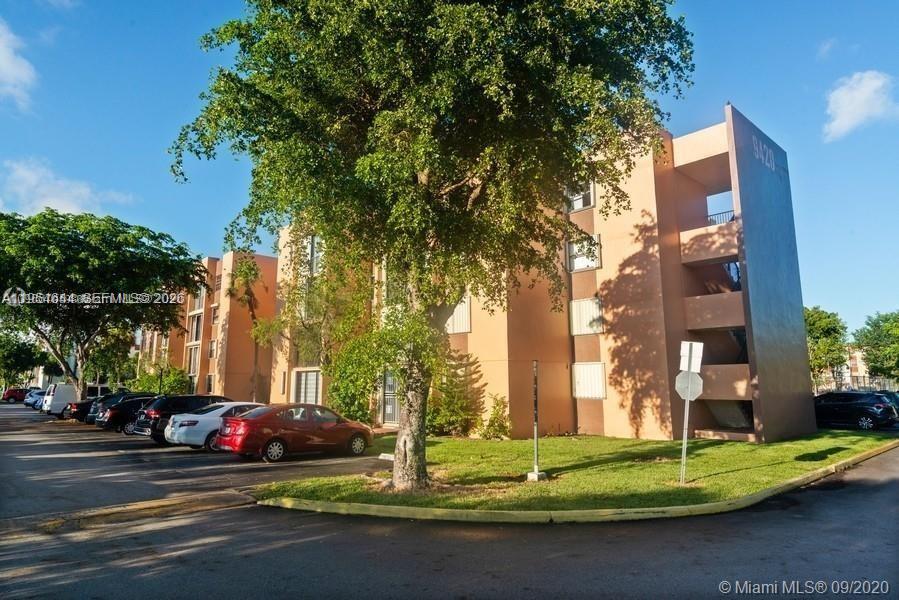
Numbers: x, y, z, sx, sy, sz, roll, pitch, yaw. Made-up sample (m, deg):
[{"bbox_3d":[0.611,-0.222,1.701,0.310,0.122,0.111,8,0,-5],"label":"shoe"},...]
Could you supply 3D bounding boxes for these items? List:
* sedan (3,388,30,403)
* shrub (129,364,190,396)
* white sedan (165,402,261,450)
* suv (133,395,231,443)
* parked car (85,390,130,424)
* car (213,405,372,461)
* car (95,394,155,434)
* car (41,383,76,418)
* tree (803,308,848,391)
[{"bbox_3d":[-47.763,10.895,62.186,4.500,1.550,1.800,8,-12,-42],"label":"sedan"},{"bbox_3d":[-21.638,6.678,41.000,3.200,3.400,4.200,8,-12,-42],"label":"shrub"},{"bbox_3d":[-6.915,4.223,18.689,4.805,1.460,1.820,8,-12,-42],"label":"white sedan"},{"bbox_3d":[-9.823,4.668,21.909,4.800,1.720,1.880,8,-12,-42],"label":"suv"},{"bbox_3d":[-15.574,5.545,27.757,4.600,1.620,1.820,8,-12,-42],"label":"parked car"},{"bbox_3d":[-4.367,3.815,16.216,4.455,1.515,1.695,8,-12,-42],"label":"car"},{"bbox_3d":[-12.690,5.053,24.145,4.750,1.460,1.830,8,-12,-42],"label":"car"},{"bbox_3d":[-24.554,6.860,37.561,5.500,2.100,2.000,8,-12,-42],"label":"car"},{"bbox_3d":[27.898,4.395,42.000,4.900,8.000,4.900,0,-9,0],"label":"tree"}]

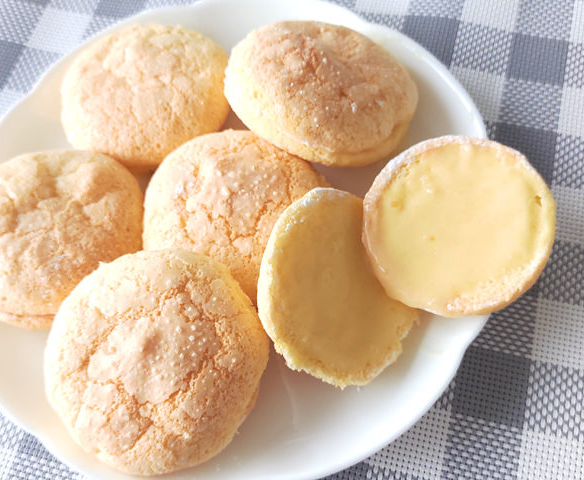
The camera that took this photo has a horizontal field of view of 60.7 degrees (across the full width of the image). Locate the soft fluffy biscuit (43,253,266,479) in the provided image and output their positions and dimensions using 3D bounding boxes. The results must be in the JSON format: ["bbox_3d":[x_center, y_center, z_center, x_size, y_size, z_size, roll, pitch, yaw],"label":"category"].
[{"bbox_3d":[-0.047,0.041,0.178,0.078,0.038,0.078,0,77,5],"label":"soft fluffy biscuit"}]

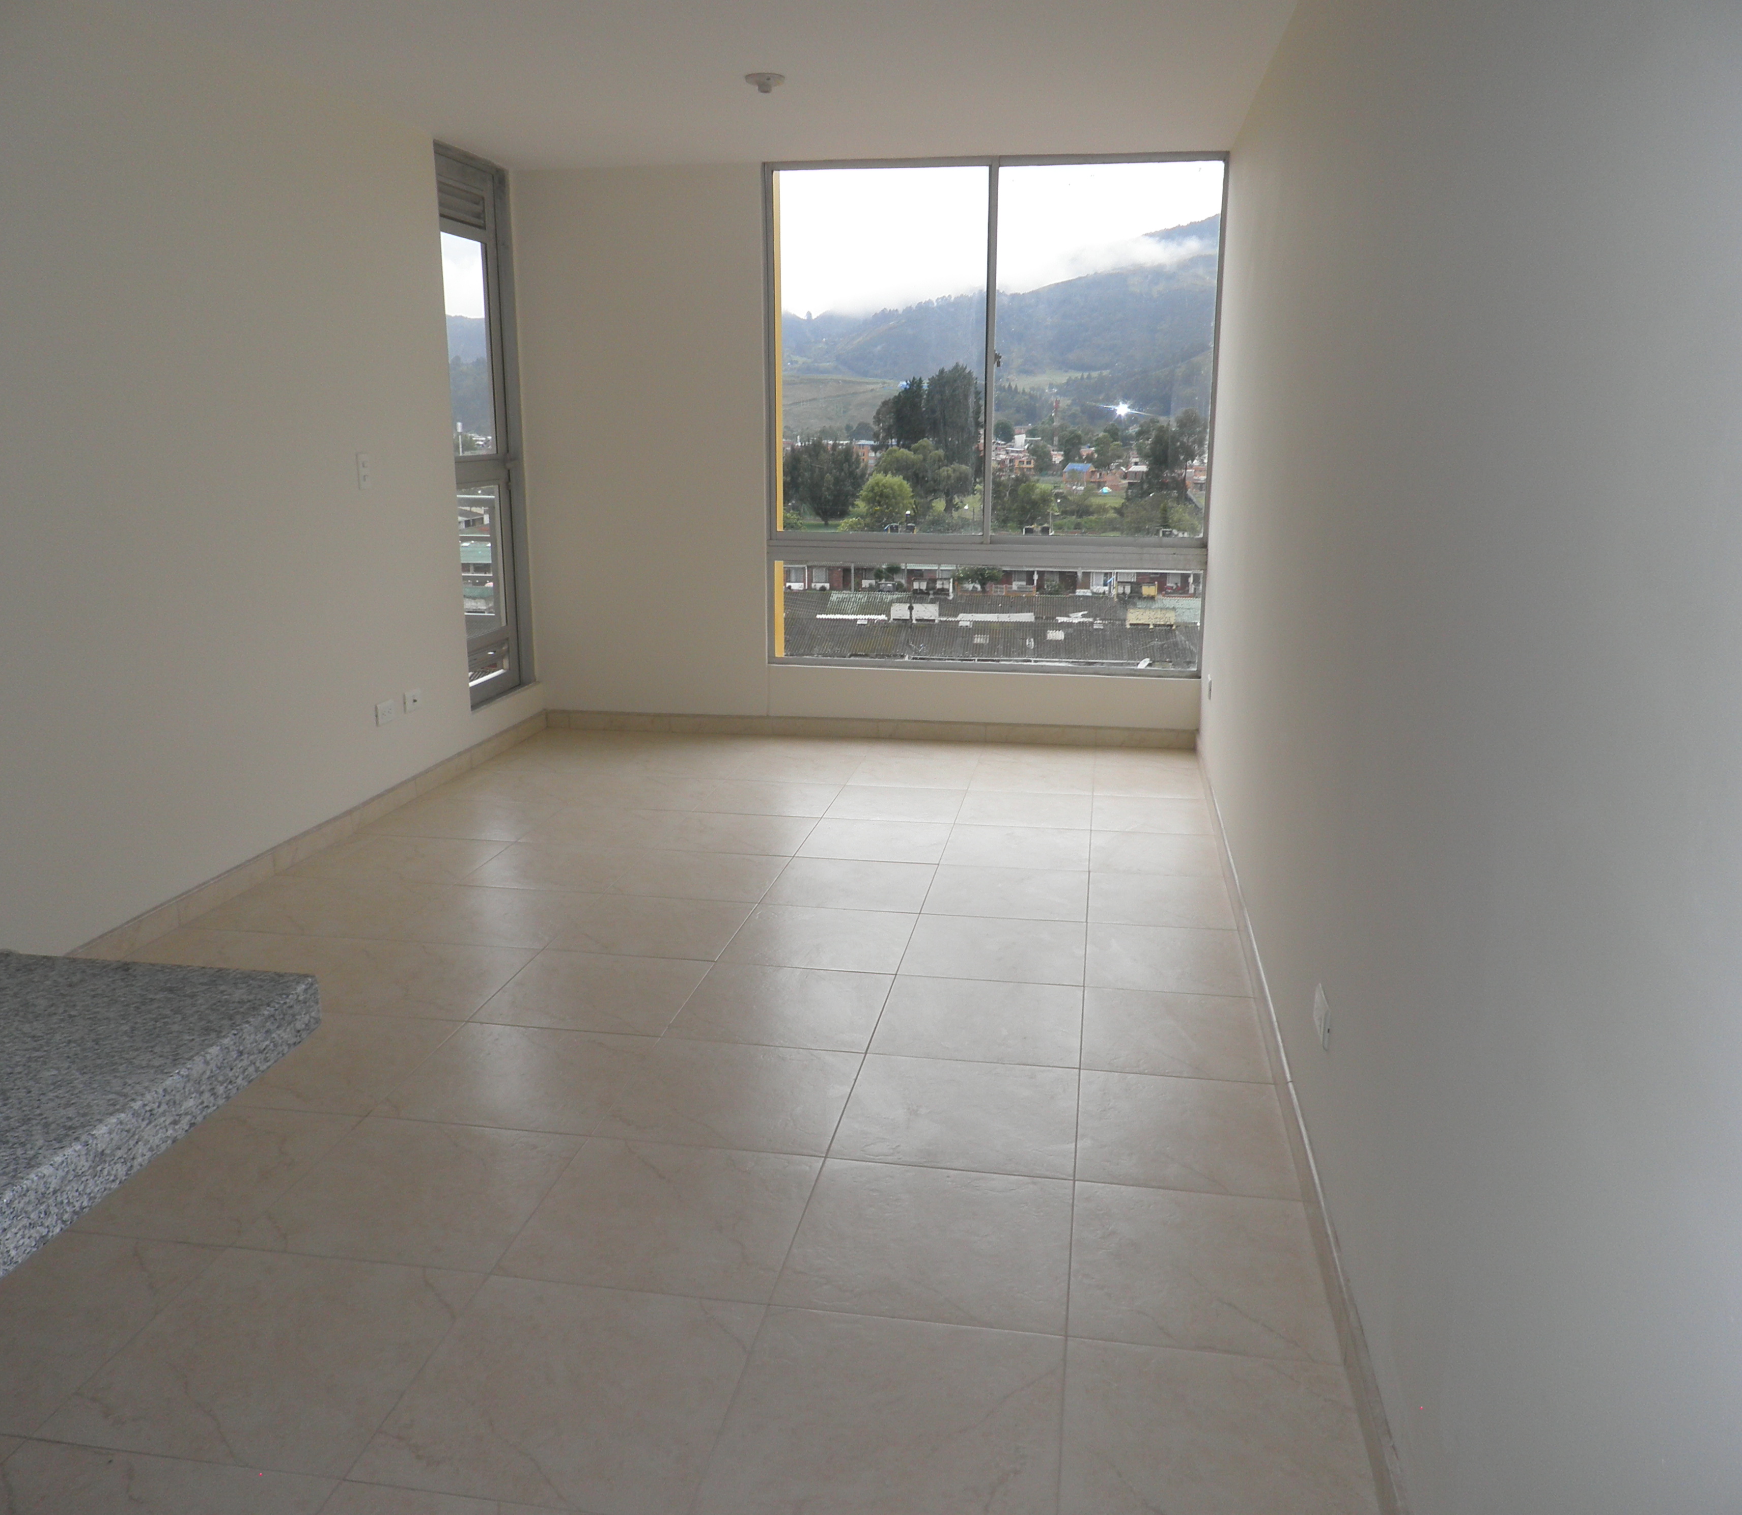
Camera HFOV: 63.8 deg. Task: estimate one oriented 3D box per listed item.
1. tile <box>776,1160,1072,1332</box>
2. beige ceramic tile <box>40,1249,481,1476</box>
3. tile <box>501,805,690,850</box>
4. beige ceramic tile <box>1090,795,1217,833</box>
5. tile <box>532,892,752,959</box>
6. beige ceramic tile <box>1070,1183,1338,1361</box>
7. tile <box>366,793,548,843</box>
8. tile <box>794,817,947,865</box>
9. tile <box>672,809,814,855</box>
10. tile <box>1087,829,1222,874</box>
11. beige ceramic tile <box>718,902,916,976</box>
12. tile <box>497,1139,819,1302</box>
[{"bbox_3d":[0.105,0.808,2.339,0.454,0.012,0.454,2,13,9],"label":"tile"},{"bbox_3d":[-0.873,0.878,2.064,0.456,0.010,0.447,2,14,9],"label":"beige ceramic tile"},{"bbox_3d":[-0.878,0.239,4.750,0.454,0.012,0.454,2,13,9],"label":"tile"},{"bbox_3d":[0.970,0.207,4.883,0.398,0.010,0.452,2,13,9],"label":"beige ceramic tile"},{"bbox_3d":[-0.578,0.462,3.789,0.456,0.010,0.447,2,14,9],"label":"tile"},{"bbox_3d":[0.526,0.824,2.268,0.398,0.010,0.452,2,13,9],"label":"beige ceramic tile"},{"bbox_3d":[-1.328,0.214,4.743,0.455,0.012,0.450,2,13,9],"label":"tile"},{"bbox_3d":[0.027,0.275,4.587,0.452,0.010,0.452,2,13,9],"label":"tile"},{"bbox_3d":[-0.419,0.252,4.603,0.450,0.012,0.450,2,13,9],"label":"tile"},{"bbox_3d":[0.898,0.309,4.437,0.396,0.010,0.447,2,14,9],"label":"tile"},{"bbox_3d":[-0.124,0.482,3.728,0.454,0.012,0.454,2,13,9],"label":"beige ceramic tile"},{"bbox_3d":[-0.343,0.788,2.407,0.452,0.010,0.452,2,13,9],"label":"tile"}]

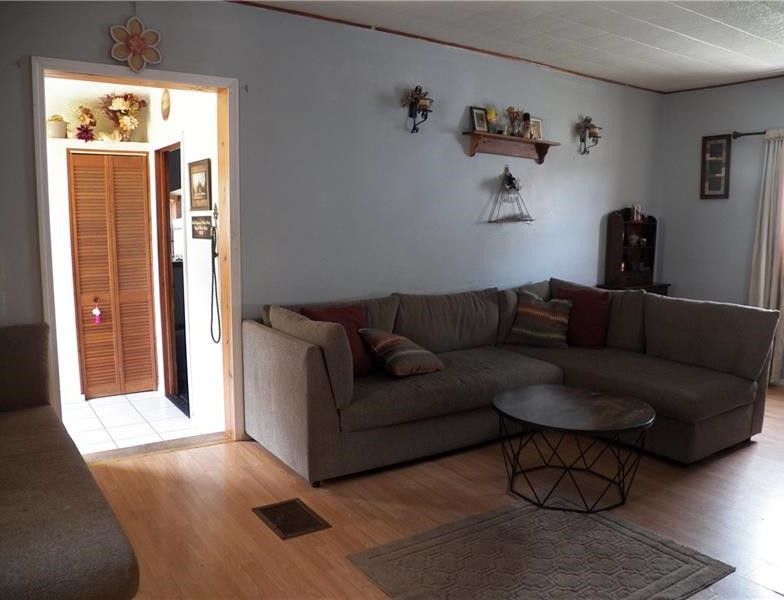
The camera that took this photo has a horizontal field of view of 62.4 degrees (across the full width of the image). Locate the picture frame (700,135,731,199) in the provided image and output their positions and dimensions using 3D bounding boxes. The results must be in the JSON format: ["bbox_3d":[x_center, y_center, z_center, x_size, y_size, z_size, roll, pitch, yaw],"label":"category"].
[{"bbox_3d":[2.802,-1.145,5.599,0.025,0.552,0.258,-4,7,-34],"label":"picture frame"}]

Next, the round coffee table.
[{"bbox_3d":[0.860,0.713,3.135,0.771,0.421,0.771,0,6,0],"label":"round coffee table"}]

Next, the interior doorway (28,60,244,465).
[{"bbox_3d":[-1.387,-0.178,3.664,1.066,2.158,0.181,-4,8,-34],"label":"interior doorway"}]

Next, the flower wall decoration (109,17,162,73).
[{"bbox_3d":[-1.349,-1.348,3.419,0.249,0.286,0.041,-4,8,-34],"label":"flower wall decoration"}]

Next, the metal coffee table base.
[{"bbox_3d":[0.915,0.775,3.359,0.704,0.418,0.704,1,7,0],"label":"metal coffee table base"}]

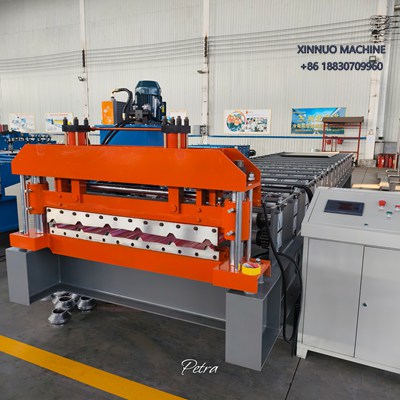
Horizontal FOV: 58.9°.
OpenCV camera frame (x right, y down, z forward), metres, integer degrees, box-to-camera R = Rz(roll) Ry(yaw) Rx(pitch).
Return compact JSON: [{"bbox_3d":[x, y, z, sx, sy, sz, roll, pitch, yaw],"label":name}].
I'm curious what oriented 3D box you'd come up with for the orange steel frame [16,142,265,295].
[{"bbox_3d":[-0.478,0.029,2.233,1.838,0.719,0.268,5,11,25],"label":"orange steel frame"}]

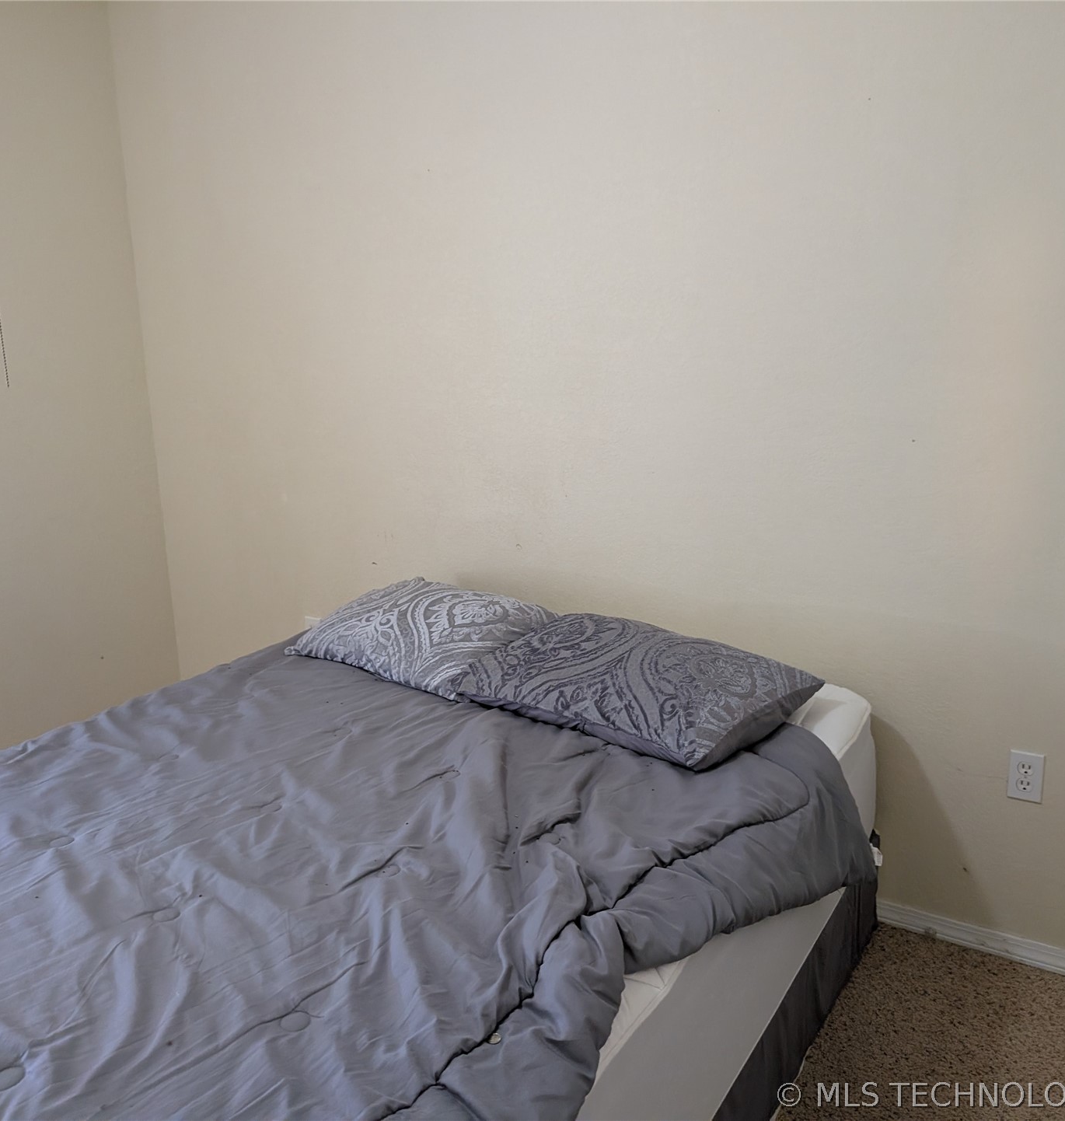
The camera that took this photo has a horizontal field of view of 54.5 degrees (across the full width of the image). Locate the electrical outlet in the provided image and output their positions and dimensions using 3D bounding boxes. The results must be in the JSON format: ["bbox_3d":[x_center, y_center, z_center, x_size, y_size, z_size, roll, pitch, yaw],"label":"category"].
[{"bbox_3d":[1.115,0.490,2.336,0.070,0.114,0.007,6,14,33],"label":"electrical outlet"}]

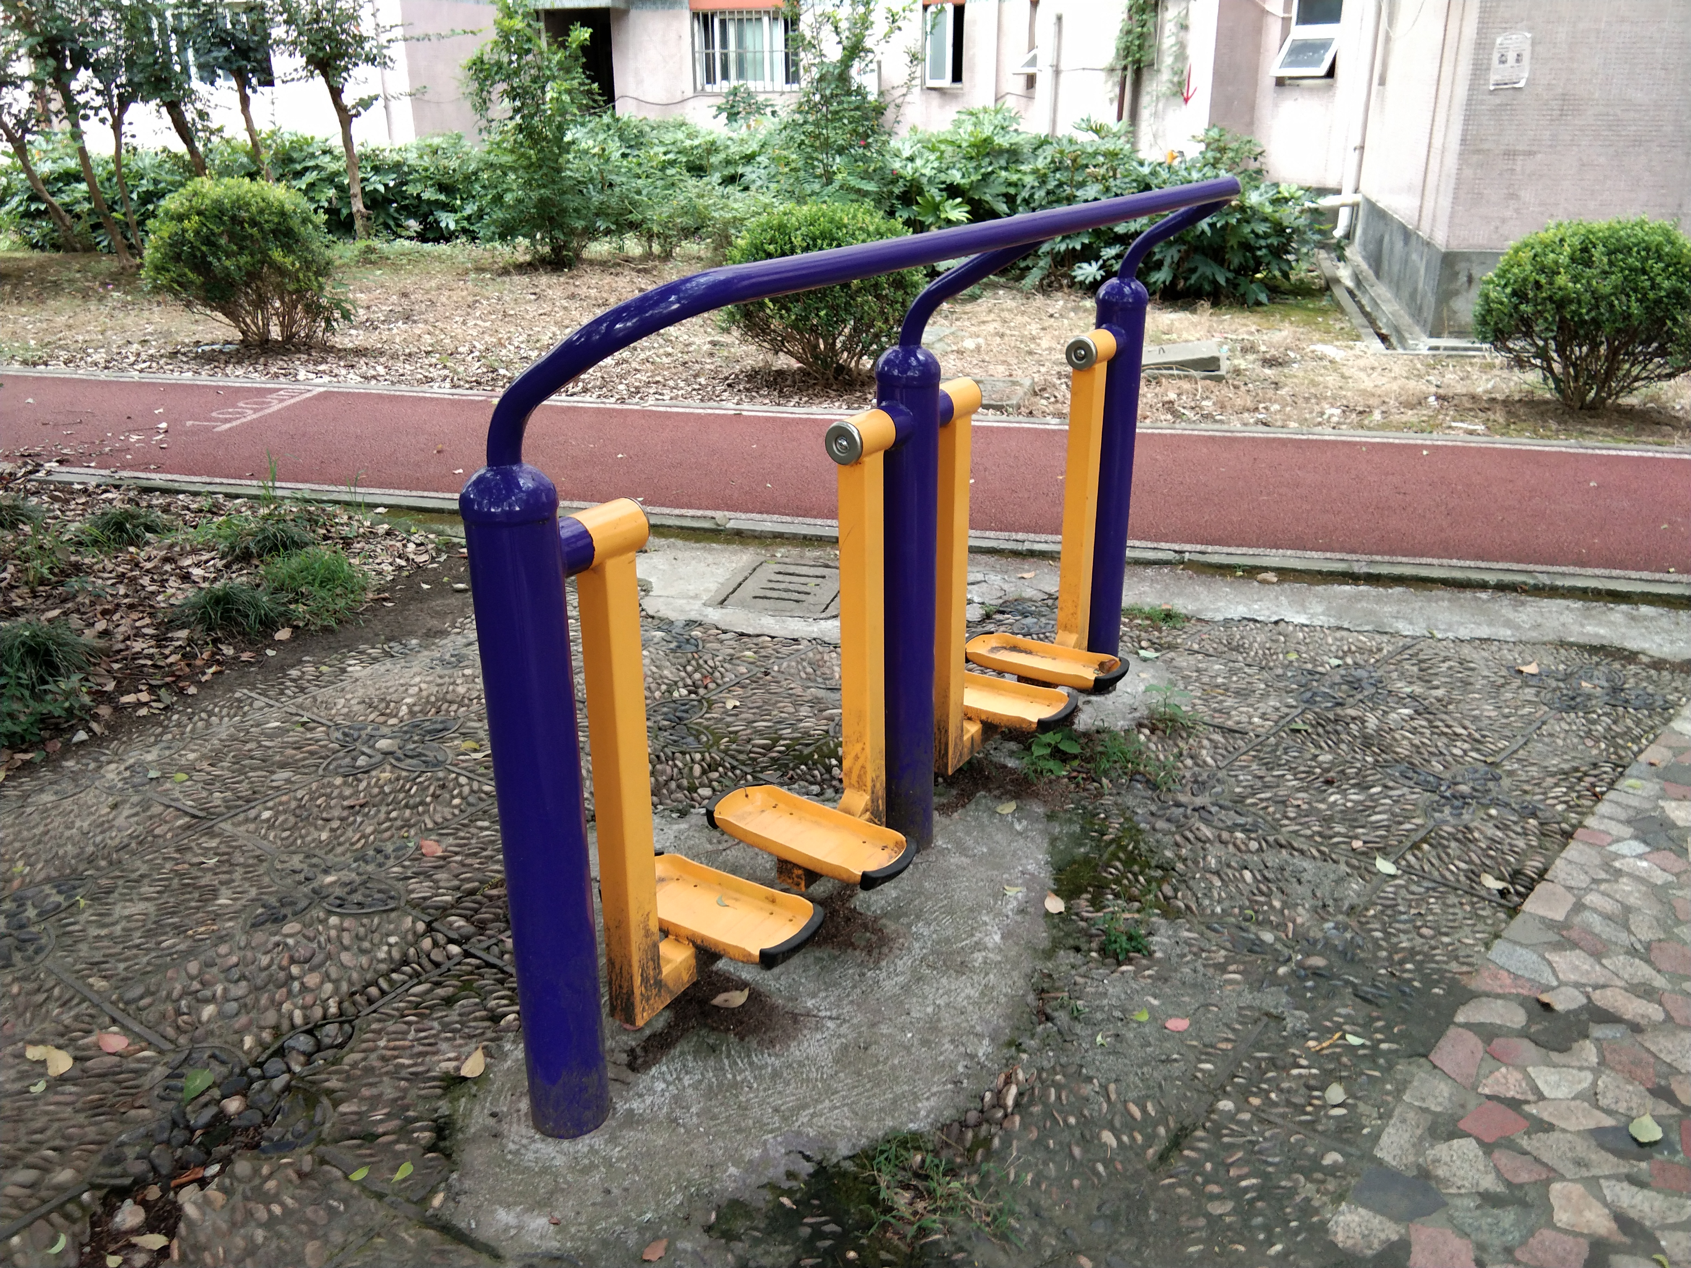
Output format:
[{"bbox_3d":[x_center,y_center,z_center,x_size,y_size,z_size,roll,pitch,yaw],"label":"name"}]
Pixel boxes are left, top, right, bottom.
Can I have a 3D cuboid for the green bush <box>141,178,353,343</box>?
[{"bbox_3d":[-3.124,-1.915,7.844,0.978,0.802,0.959,-9,24,-20],"label":"green bush"}]

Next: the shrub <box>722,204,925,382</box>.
[{"bbox_3d":[-0.095,-1.563,6.997,0.891,0.786,0.873,-1,23,-1],"label":"shrub"}]

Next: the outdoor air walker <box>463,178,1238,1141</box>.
[{"bbox_3d":[0.204,-0.160,2.814,0.314,1.261,2.152,13,25,29],"label":"outdoor air walker"}]

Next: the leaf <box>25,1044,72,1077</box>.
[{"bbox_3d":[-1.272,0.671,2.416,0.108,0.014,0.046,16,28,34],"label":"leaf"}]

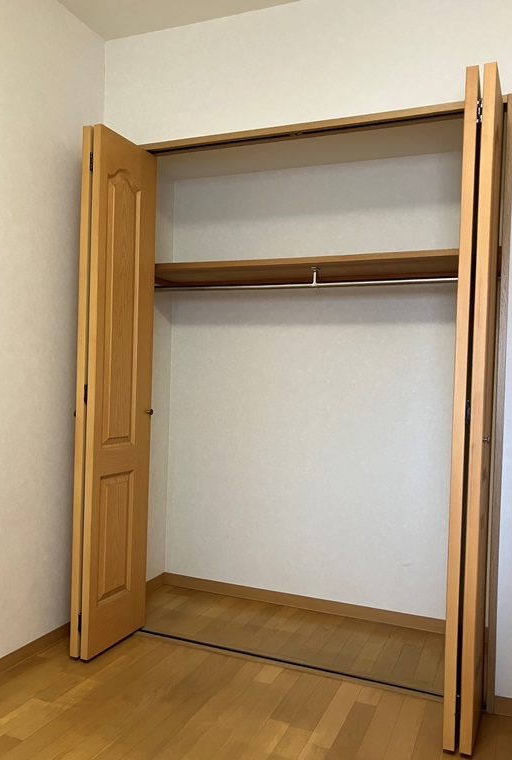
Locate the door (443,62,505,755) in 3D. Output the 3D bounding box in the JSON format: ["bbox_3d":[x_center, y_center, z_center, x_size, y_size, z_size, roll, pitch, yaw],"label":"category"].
[{"bbox_3d":[0.693,0.097,1.941,0.105,2.010,0.330,2,1,24],"label":"door"}]

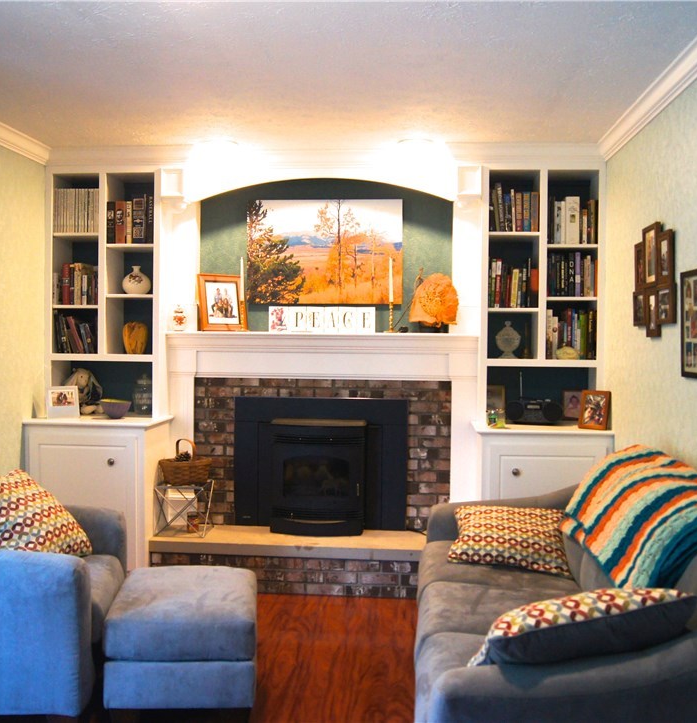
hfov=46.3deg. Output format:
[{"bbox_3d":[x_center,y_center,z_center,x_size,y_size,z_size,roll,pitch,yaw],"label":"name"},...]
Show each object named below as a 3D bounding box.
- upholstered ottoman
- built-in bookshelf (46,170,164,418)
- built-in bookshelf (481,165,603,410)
[{"bbox_3d":[-0.615,1.107,3.149,0.520,0.440,0.620,0,2,-5],"label":"upholstered ottoman"},{"bbox_3d":[-1.381,-0.384,4.728,0.650,1.390,0.310,1,2,3],"label":"built-in bookshelf"},{"bbox_3d":[1.058,-0.360,4.565,0.645,1.380,0.310,1,2,3],"label":"built-in bookshelf"}]

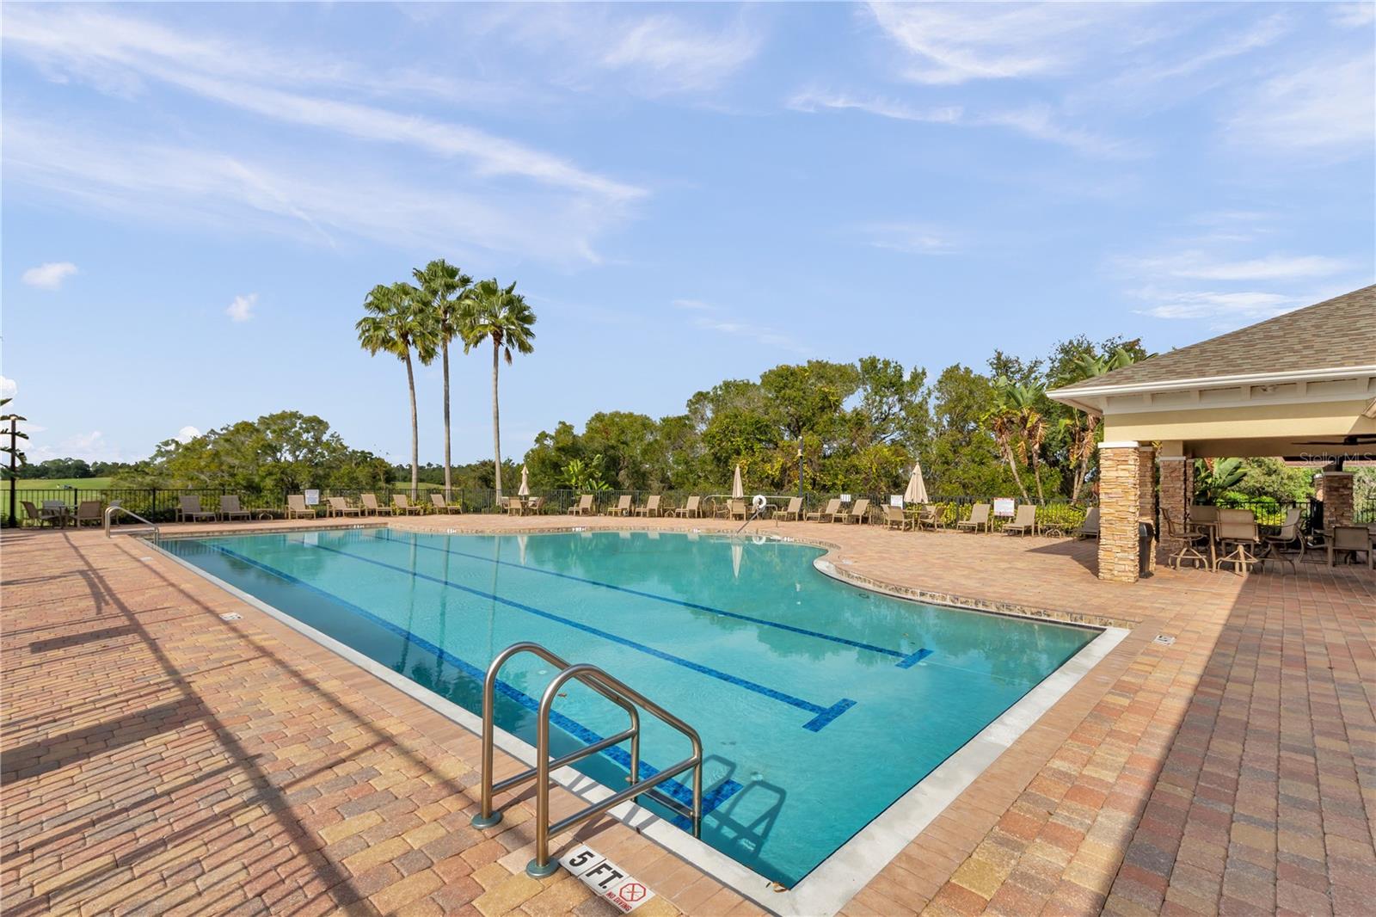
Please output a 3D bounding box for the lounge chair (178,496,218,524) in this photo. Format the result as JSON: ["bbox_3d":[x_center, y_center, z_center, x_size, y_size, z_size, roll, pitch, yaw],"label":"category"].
[{"bbox_3d":[-18.182,1.882,19.837,1.456,0.941,0.711,-1,-2,27],"label":"lounge chair"}]

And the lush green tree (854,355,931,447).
[{"bbox_3d":[12.254,-1.581,32.166,4.400,9.220,4.400,0,-2,21],"label":"lush green tree"}]

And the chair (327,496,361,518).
[{"bbox_3d":[-14.597,2.082,22.709,1.566,0.804,0.711,-1,-2,33],"label":"chair"}]

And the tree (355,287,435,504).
[{"bbox_3d":[-14.497,-3.175,27.009,3.700,11.620,3.700,2,-2,-28],"label":"tree"}]

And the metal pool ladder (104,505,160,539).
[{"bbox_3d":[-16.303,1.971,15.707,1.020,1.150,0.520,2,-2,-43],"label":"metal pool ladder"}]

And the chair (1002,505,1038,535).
[{"bbox_3d":[10.783,2.016,17.340,1.455,0.943,0.711,2,-3,-40],"label":"chair"}]

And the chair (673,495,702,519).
[{"bbox_3d":[0.026,2.179,23.884,0.711,0.921,1.473,-1,-2,25],"label":"chair"}]

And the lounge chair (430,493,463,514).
[{"bbox_3d":[-11.364,2.139,25.195,1.600,0.920,0.660,-1,-2,40],"label":"lounge chair"}]

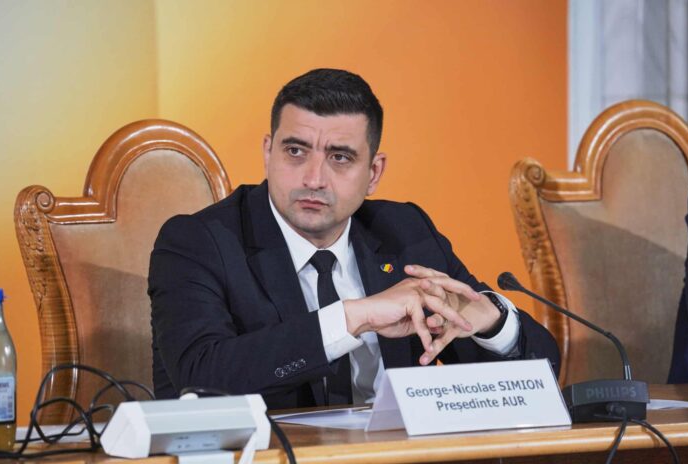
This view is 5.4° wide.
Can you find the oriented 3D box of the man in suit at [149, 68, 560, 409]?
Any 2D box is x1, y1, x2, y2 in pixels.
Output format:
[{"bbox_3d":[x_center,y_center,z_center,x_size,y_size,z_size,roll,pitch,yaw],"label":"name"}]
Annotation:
[{"bbox_3d":[0.030,0.388,10.807,0.640,1.250,0.780,-2,4,-28],"label":"man in suit"}]

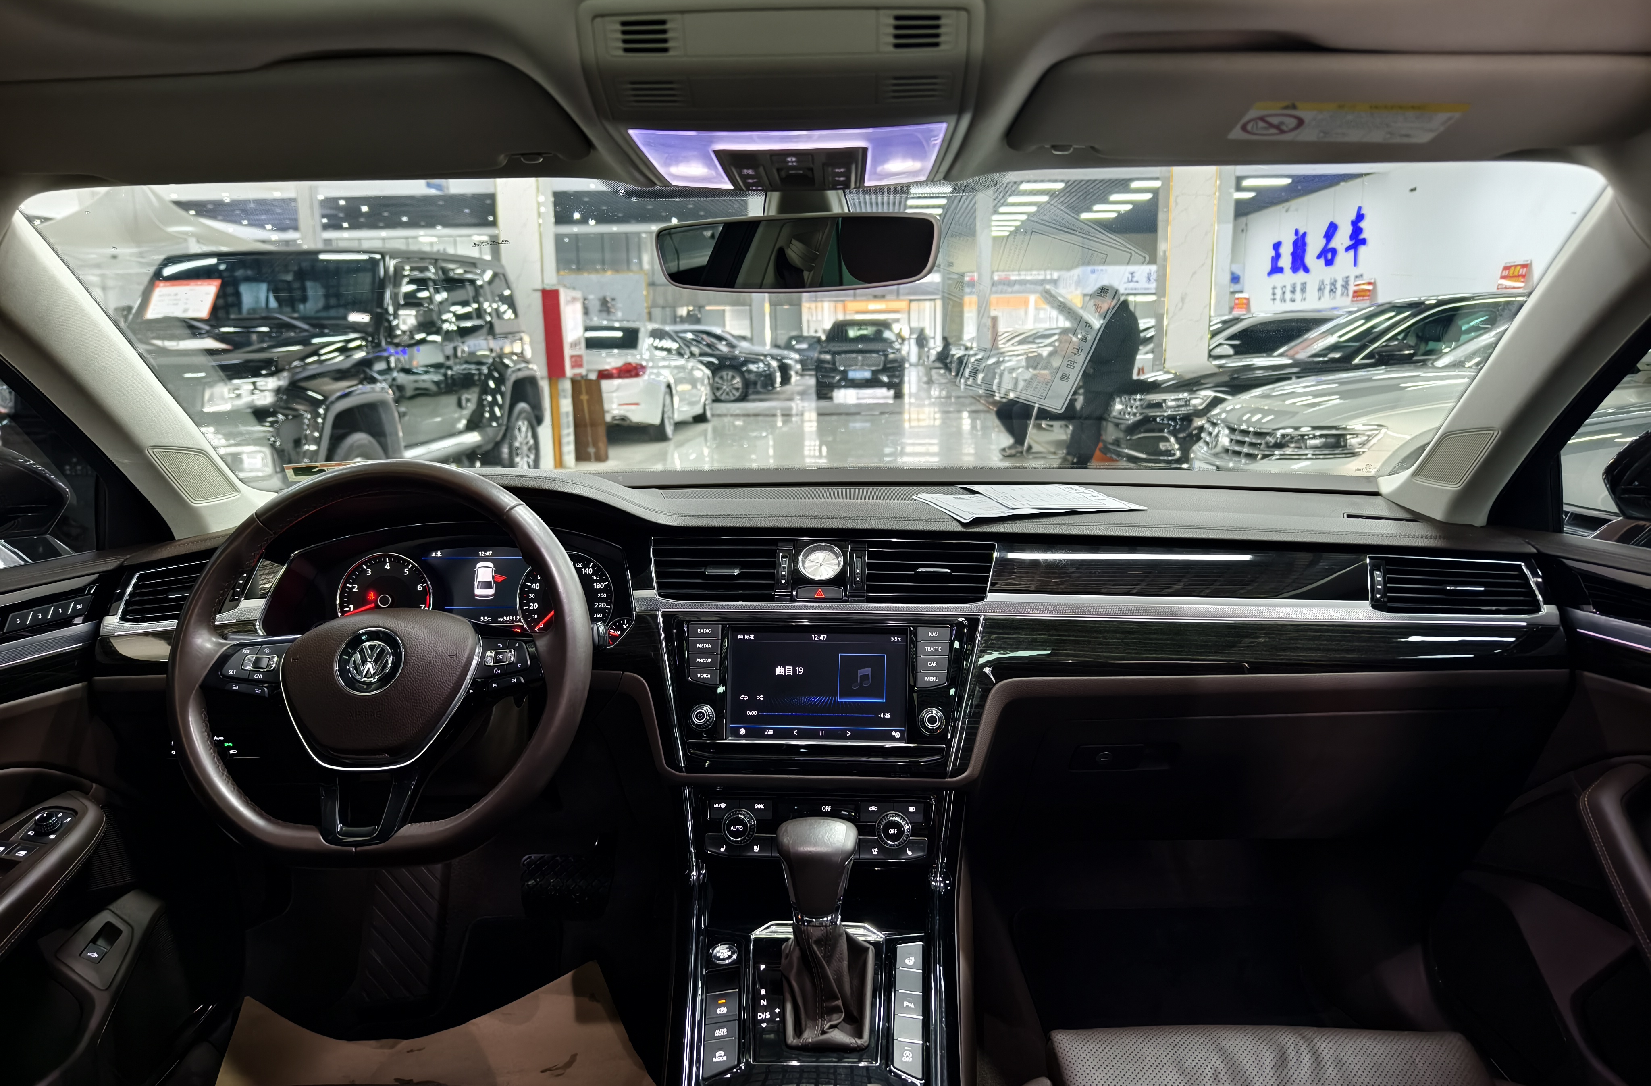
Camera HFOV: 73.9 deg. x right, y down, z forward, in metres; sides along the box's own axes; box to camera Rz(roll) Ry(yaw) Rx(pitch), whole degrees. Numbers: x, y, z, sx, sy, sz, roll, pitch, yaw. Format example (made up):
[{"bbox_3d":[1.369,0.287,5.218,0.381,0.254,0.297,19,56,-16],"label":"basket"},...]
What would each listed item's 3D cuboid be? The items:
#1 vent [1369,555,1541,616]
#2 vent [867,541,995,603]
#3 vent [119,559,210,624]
[{"bbox_3d":[0.620,0.042,1.080,0.158,0.058,0.040,0,-2,9],"label":"vent"},{"bbox_3d":[0.107,0.029,1.110,0.130,0.062,0.040,0,-2,4],"label":"vent"},{"bbox_3d":[-0.611,0.045,1.055,0.120,0.060,0.040,0,-2,-18],"label":"vent"}]

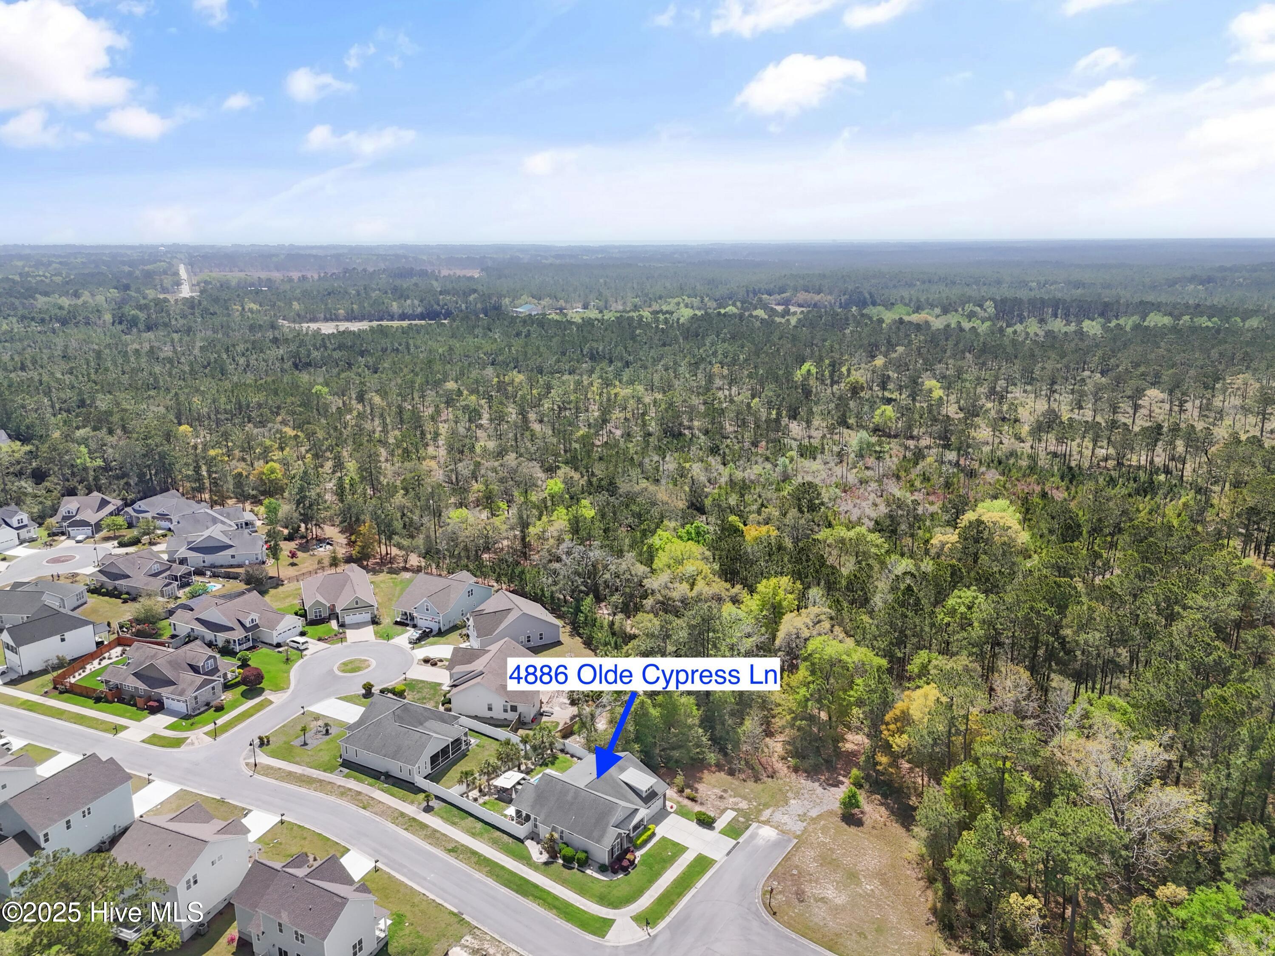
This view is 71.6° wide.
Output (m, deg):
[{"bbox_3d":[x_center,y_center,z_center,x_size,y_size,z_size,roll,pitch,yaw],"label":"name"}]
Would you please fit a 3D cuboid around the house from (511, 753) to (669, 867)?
[{"bbox_3d":[-5.980,44.080,122.680,16.540,5.900,15.300,10,18,34],"label":"house"}]

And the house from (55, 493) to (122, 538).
[{"bbox_3d":[-159.740,10.380,254.454,15.692,7.795,19.282,-2,15,-5],"label":"house"}]

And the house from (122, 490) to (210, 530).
[{"bbox_3d":[-139.685,8.741,261.889,17.744,6.872,17.744,5,16,18],"label":"house"}]

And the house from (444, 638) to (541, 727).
[{"bbox_3d":[-25.270,34.840,156.400,20.240,6.300,18.160,3,15,12],"label":"house"}]

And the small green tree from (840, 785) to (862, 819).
[{"bbox_3d":[30.438,45.982,126.063,3.125,4.790,3.125,0,15,0],"label":"small green tree"}]

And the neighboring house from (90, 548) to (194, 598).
[{"bbox_3d":[-119.062,21.911,212.156,28.718,7.385,14.154,6,16,22],"label":"neighboring house"}]

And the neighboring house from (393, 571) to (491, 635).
[{"bbox_3d":[-42.449,26.073,194.958,13.026,7.692,19.179,8,17,26],"label":"neighboring house"}]

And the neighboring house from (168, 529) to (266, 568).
[{"bbox_3d":[-102.335,16.039,215.458,24.470,7.110,13.820,-2,15,-6],"label":"neighboring house"}]

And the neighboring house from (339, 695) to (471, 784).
[{"bbox_3d":[-34.697,37.638,135.343,17.660,6.810,16.870,8,17,27],"label":"neighboring house"}]

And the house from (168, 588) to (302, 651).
[{"bbox_3d":[-79.970,26.958,174.842,25.360,7.110,13.520,8,17,28],"label":"house"}]

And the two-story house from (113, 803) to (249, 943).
[{"bbox_3d":[-55.960,46.890,108.160,12.660,9.300,11.580,6,16,23],"label":"two-story house"}]

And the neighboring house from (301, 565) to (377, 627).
[{"bbox_3d":[-63.357,23.955,187.004,14.410,6.410,22.700,-7,17,-23],"label":"neighboring house"}]

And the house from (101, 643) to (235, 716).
[{"bbox_3d":[-81.370,32.791,153.715,23.490,6.910,13.420,6,16,22],"label":"house"}]

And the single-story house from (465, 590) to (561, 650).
[{"bbox_3d":[-24.418,27.471,172.524,16.780,6.910,13.420,-7,16,-23],"label":"single-story house"}]

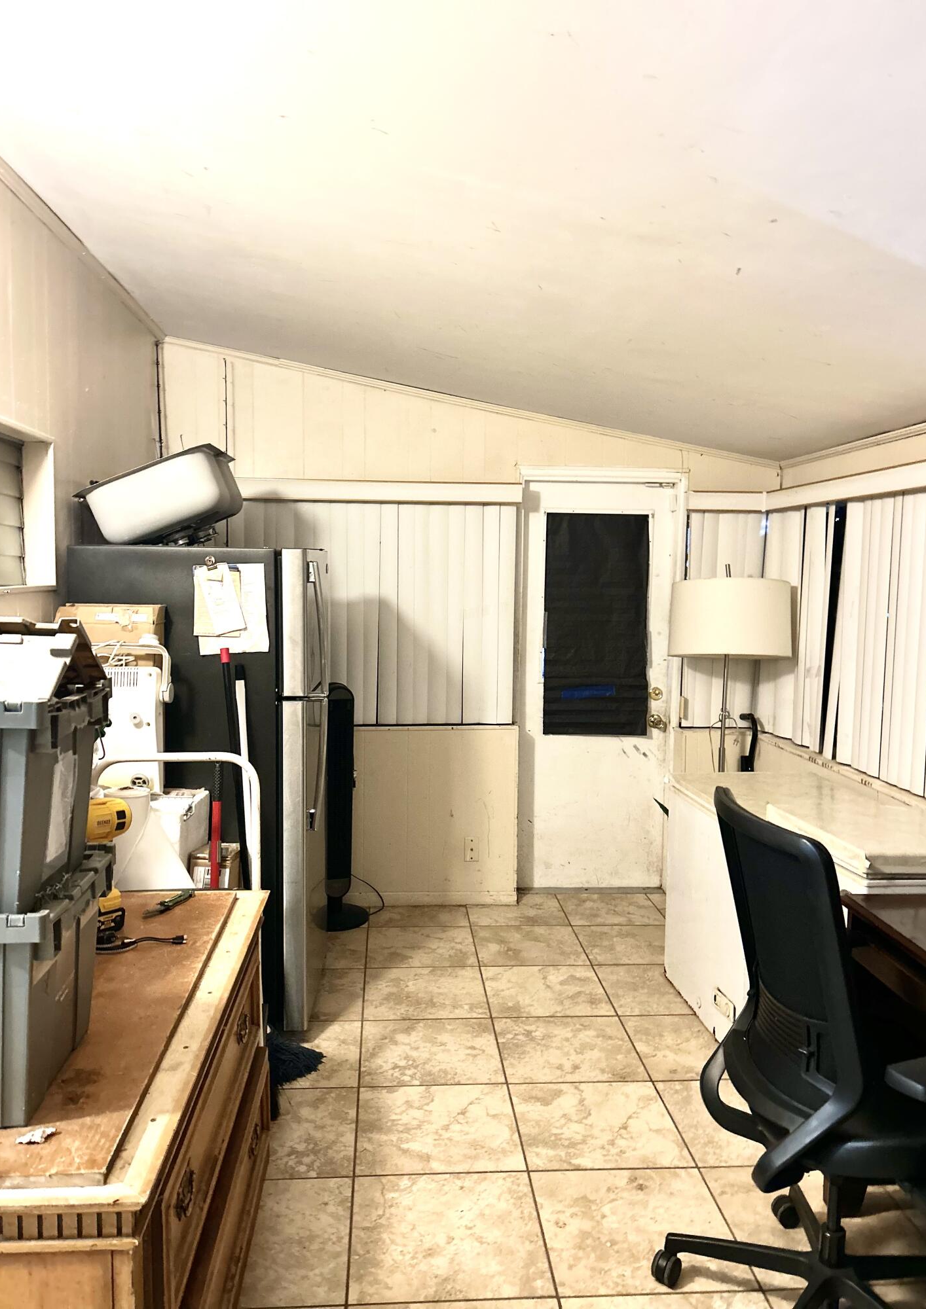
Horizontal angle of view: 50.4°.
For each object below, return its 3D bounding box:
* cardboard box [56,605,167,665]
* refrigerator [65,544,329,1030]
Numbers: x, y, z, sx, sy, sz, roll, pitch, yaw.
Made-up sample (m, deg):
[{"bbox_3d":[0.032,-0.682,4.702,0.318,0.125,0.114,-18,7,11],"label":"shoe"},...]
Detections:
[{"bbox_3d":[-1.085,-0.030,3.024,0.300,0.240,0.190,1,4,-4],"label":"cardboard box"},{"bbox_3d":[-0.898,0.447,3.594,0.800,1.650,0.740,1,4,-3],"label":"refrigerator"}]

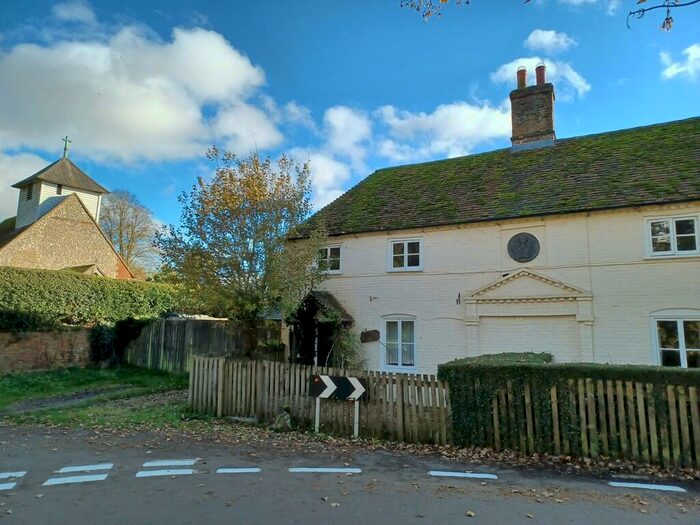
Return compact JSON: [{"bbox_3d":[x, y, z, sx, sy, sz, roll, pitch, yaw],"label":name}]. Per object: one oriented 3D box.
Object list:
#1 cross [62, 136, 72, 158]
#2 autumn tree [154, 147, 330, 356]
[{"bbox_3d":[-18.481,-7.507,33.000,0.100,1.360,0.560,-8,-13,44],"label":"cross"},{"bbox_3d":[-2.670,0.194,12.314,3.950,6.077,3.800,1,-9,0],"label":"autumn tree"}]

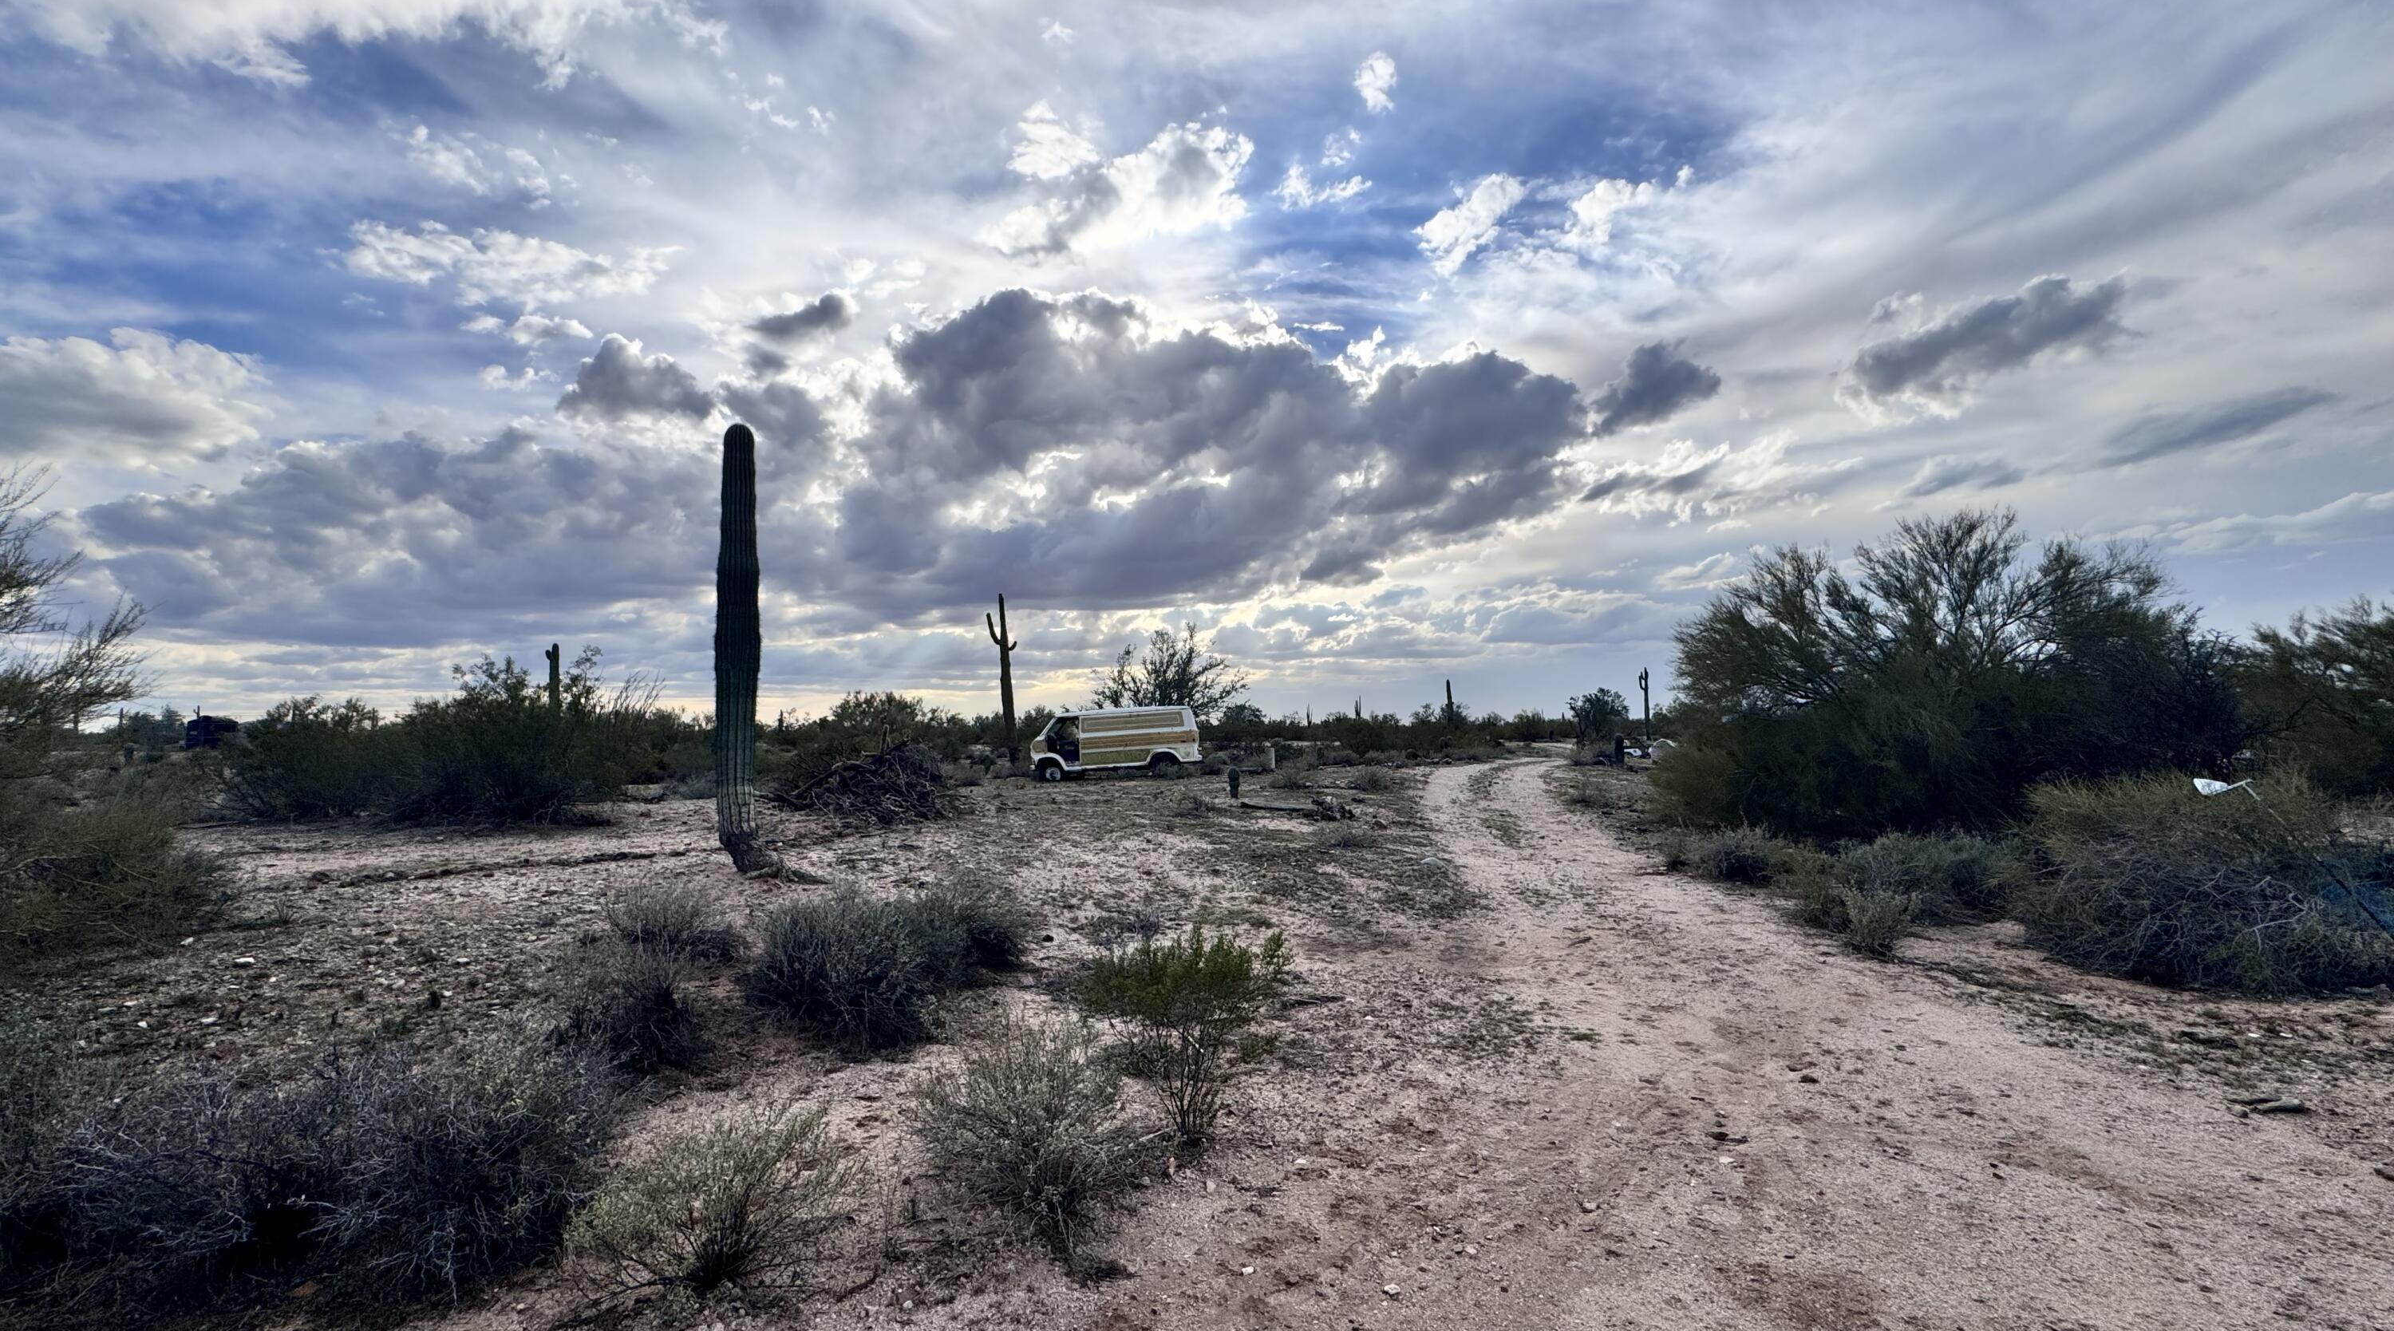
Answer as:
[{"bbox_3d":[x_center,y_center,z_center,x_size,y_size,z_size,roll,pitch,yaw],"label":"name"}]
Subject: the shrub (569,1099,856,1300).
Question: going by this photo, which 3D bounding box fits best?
[{"bbox_3d":[-1.370,1.502,2.784,0.730,0.470,0.700,2,-4,-26],"label":"shrub"}]

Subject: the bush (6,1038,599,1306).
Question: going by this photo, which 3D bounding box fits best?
[{"bbox_3d":[-2.600,1.430,2.870,1.600,0.620,0.920,1,-3,-10],"label":"bush"}]

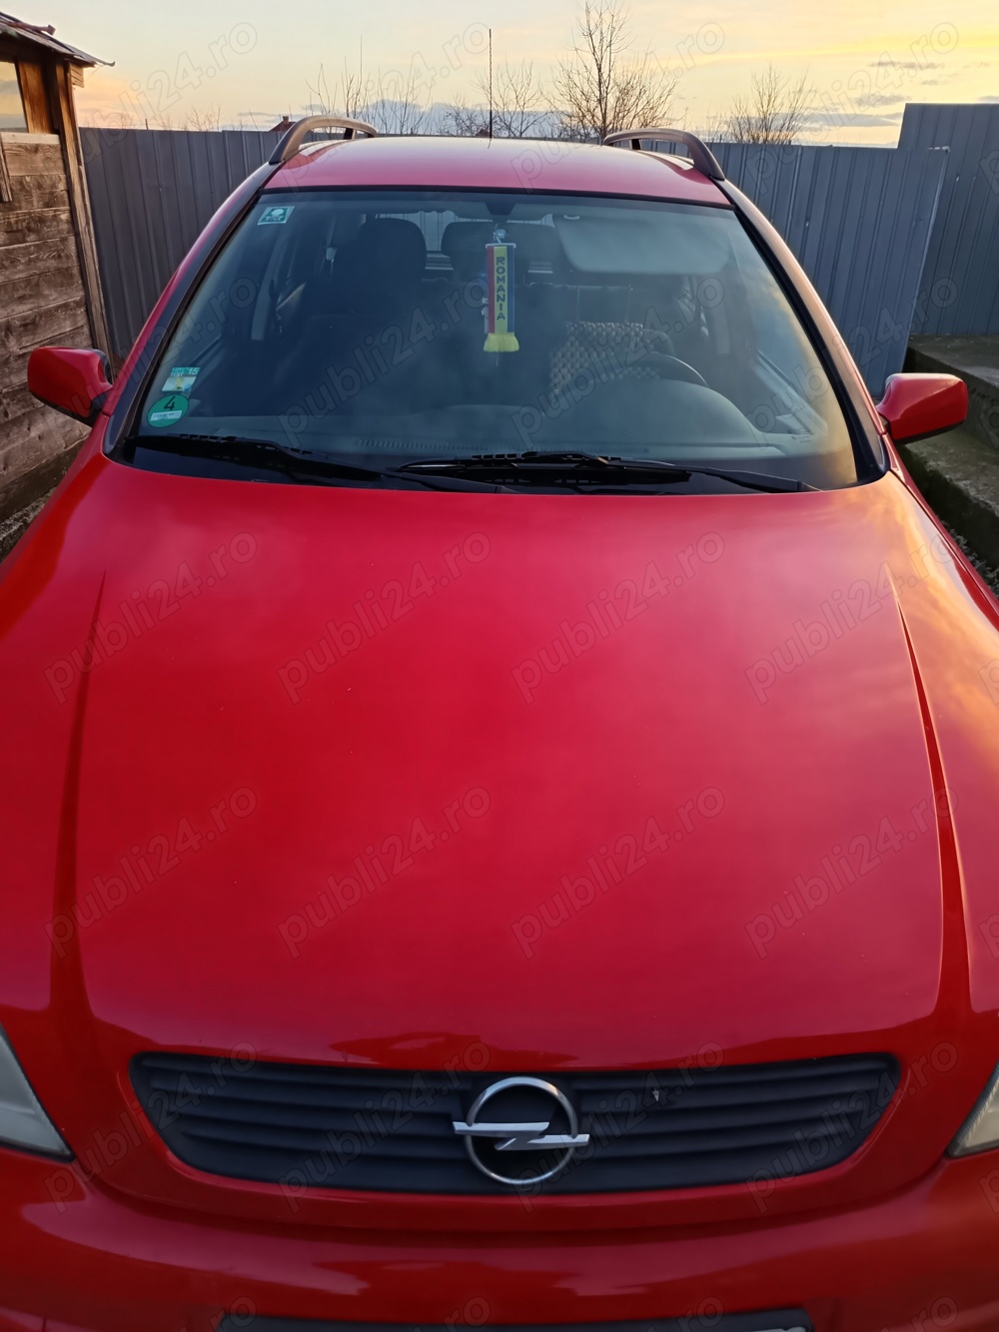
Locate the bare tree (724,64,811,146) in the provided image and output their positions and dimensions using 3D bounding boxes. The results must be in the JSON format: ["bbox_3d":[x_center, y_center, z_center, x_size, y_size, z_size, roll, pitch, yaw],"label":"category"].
[{"bbox_3d":[6.013,-11.856,21.513,2.100,3.600,2.100,1,28,-2],"label":"bare tree"}]

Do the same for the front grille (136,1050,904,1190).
[{"bbox_3d":[0.019,0.419,0.831,0.700,0.130,0.075,1,0,-2],"label":"front grille"}]

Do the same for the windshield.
[{"bbox_3d":[0.006,-0.709,1.889,1.380,0.160,0.980,1,54,-2],"label":"windshield"}]

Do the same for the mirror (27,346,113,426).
[{"bbox_3d":[-0.893,-0.585,1.928,0.185,0.145,0.115,1,28,-2],"label":"mirror"}]

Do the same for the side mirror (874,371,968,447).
[{"bbox_3d":[0.899,-0.554,1.982,0.185,0.145,0.115,1,28,-2],"label":"side mirror"}]

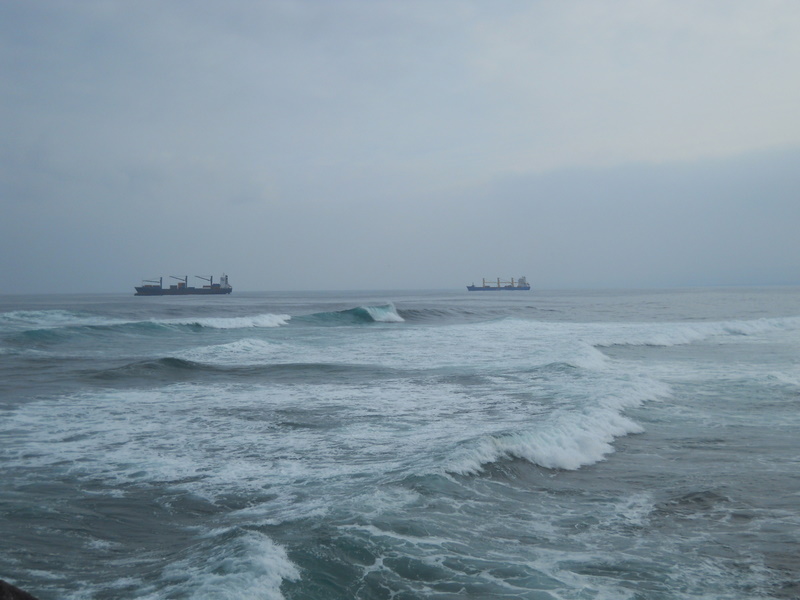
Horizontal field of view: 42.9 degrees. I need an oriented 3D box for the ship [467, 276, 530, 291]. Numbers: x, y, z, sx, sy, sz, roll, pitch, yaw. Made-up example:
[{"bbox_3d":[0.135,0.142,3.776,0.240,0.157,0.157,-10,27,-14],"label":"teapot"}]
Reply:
[{"bbox_3d":[242.895,-39.335,2500.000,156.000,35.500,24.500,-1,1,-2],"label":"ship"}]

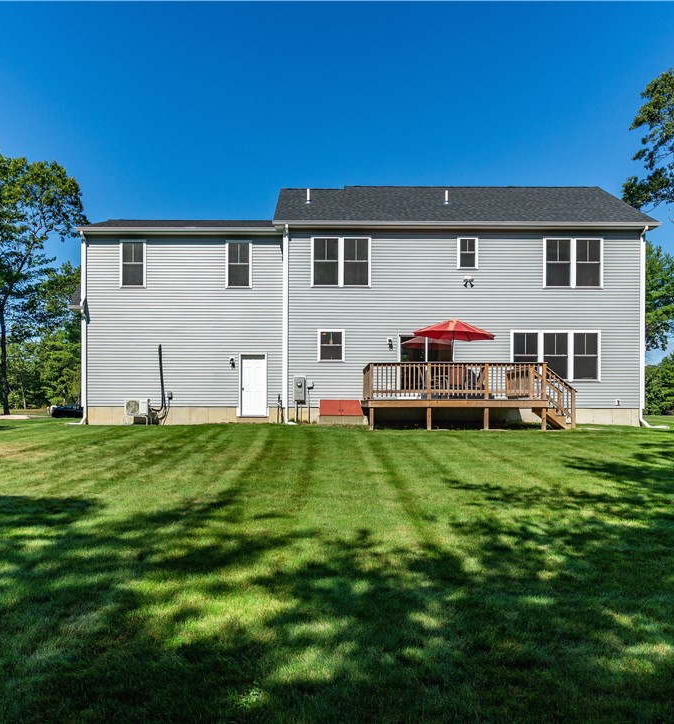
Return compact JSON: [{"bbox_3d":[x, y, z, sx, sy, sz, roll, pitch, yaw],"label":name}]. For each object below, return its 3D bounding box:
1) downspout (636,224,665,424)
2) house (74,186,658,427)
[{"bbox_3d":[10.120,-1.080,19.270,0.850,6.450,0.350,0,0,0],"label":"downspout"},{"bbox_3d":[0.750,-2.440,24.000,19.000,9.000,9.800,0,0,0],"label":"house"}]

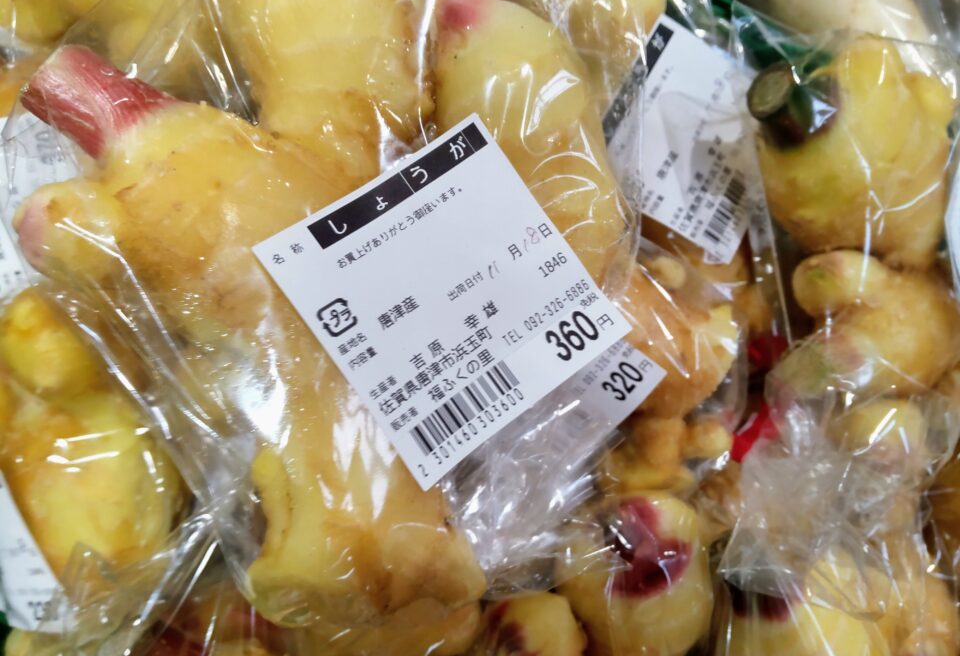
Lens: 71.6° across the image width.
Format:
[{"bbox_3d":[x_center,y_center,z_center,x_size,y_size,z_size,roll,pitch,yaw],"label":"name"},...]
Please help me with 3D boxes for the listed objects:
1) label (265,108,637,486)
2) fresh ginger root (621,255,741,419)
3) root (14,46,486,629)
[{"bbox_3d":[-0.006,-0.007,0.140,0.057,0.002,0.059,-36,90,-13],"label":"label"},{"bbox_3d":[0.054,0.002,0.184,0.037,0.036,0.046,-30,87,-12],"label":"fresh ginger root"},{"bbox_3d":[-0.053,0.001,0.158,0.068,0.050,0.140,-35,88,-9],"label":"root"}]

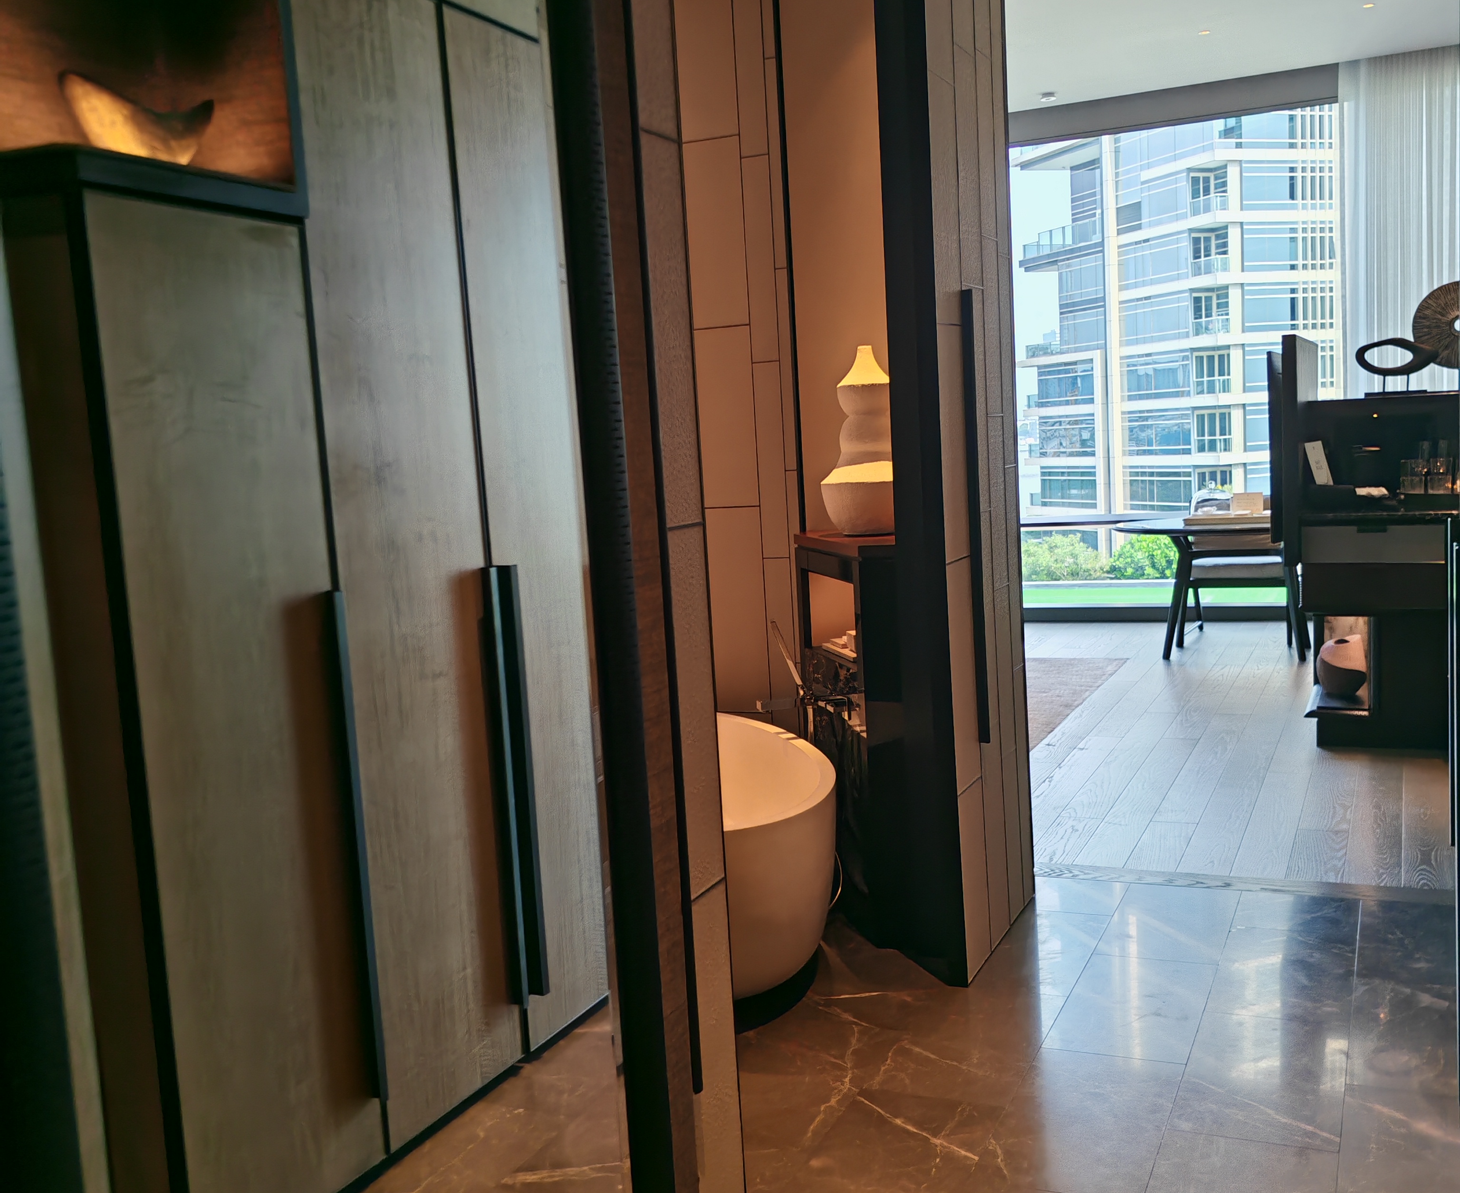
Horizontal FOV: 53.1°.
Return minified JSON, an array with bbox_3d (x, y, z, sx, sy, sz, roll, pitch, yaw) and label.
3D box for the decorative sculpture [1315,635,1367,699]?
[{"bbox_3d":[2.478,0.280,5.916,0.207,0.241,0.196,-1,6,25],"label":"decorative sculpture"}]

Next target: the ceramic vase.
[{"bbox_3d":[0.389,-0.434,4.084,0.280,0.525,0.280,-1,6,25],"label":"ceramic vase"}]

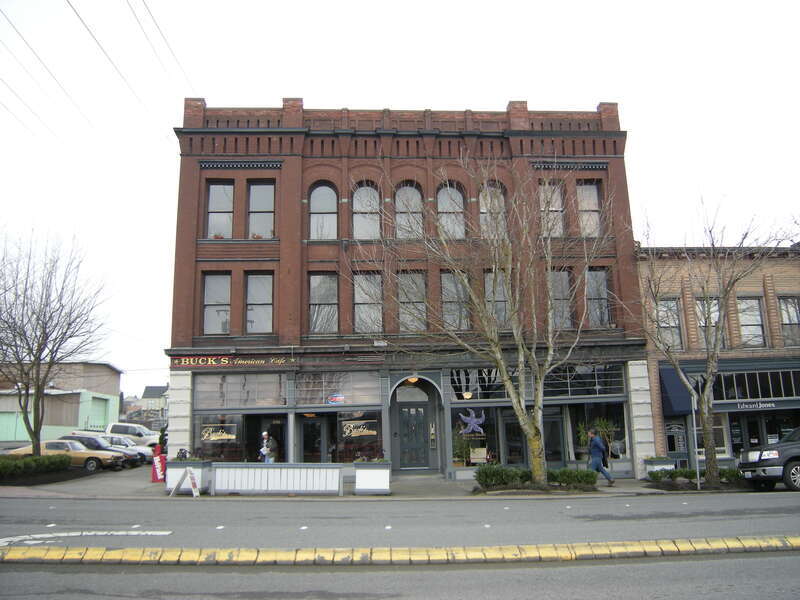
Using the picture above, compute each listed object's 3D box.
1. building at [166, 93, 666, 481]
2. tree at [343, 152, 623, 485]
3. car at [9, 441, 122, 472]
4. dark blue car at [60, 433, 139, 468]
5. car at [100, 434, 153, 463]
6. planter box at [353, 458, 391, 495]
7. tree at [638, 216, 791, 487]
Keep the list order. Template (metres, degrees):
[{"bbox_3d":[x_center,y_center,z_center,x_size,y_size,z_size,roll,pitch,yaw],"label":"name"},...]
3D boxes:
[{"bbox_3d":[-0.074,0.712,29.143,16.000,13.553,14.500,-1,-12,-3],"label":"building"},{"bbox_3d":[2.107,0.291,19.278,8.000,10.221,6.200,-1,-12,-3],"label":"tree"},{"bbox_3d":[-13.955,6.586,27.327,4.780,1.280,1.870,-1,-12,1],"label":"car"},{"bbox_3d":[-14.797,7.398,31.398,4.550,1.420,1.720,1,-12,-12],"label":"dark blue car"},{"bbox_3d":[-14.031,7.493,32.350,4.500,1.420,1.740,-1,-12,1],"label":"car"},{"bbox_3d":[-0.797,4.929,18.174,1.050,0.960,1.050,-1,-12,-4],"label":"planter box"},{"bbox_3d":[9.206,1.395,19.745,4.600,8.194,4.400,-1,-12,-3],"label":"tree"}]

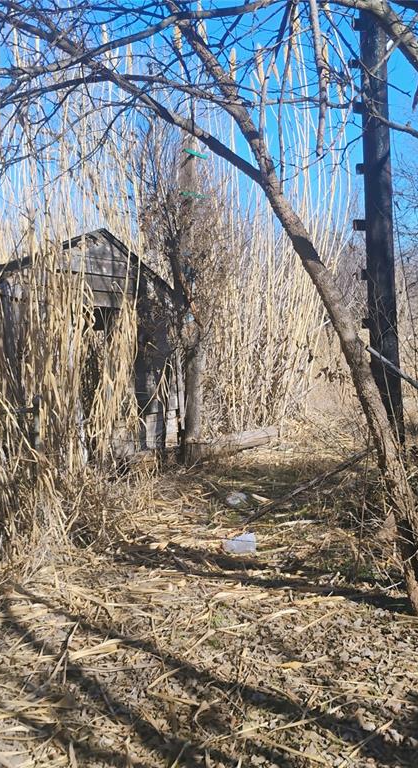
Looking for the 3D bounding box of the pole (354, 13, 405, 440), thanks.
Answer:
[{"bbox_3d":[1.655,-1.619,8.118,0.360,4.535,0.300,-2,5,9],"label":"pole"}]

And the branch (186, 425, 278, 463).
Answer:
[{"bbox_3d":[0.279,0.661,8.950,1.337,0.270,0.240,-6,6,-43],"label":"branch"}]

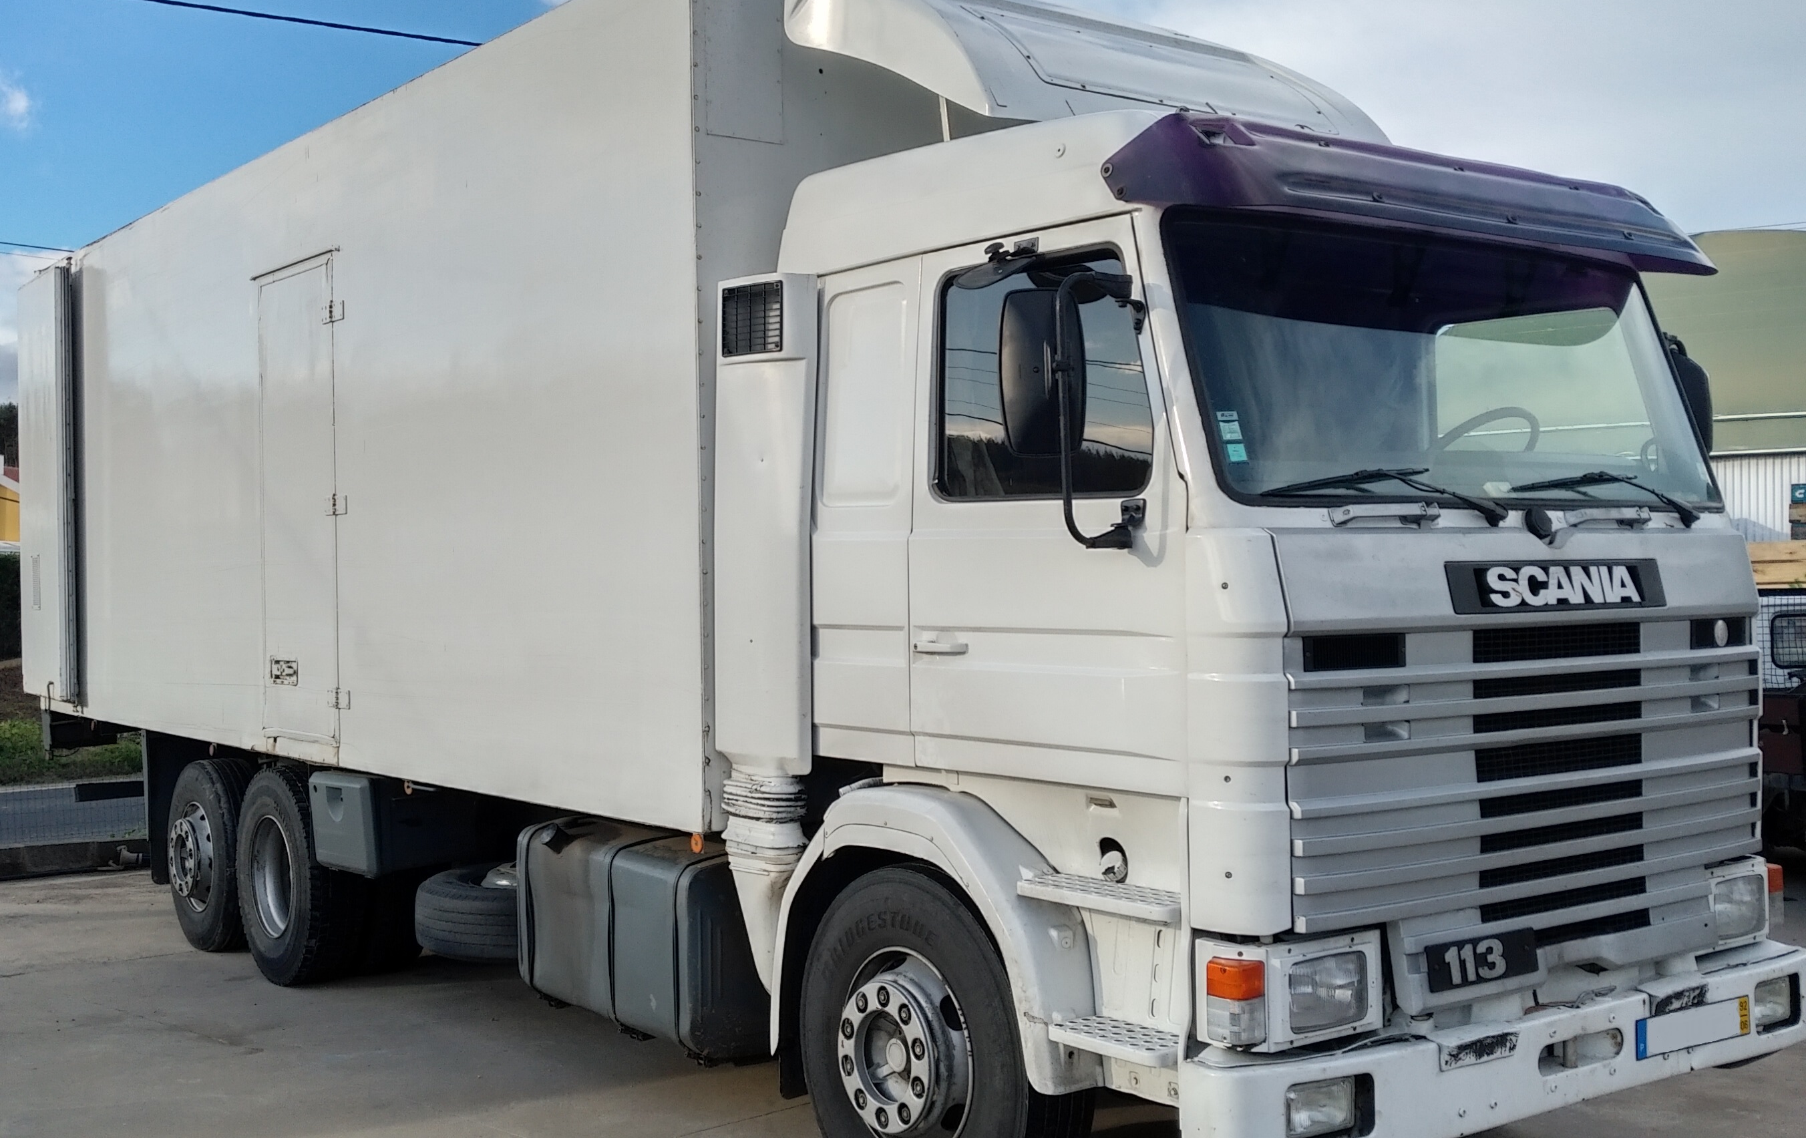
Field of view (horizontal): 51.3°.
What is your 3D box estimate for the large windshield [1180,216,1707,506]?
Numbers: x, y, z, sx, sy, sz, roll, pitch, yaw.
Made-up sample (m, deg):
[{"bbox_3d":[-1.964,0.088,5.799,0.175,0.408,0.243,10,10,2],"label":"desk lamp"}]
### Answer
[{"bbox_3d":[1.635,-0.553,5.254,2.280,0.820,0.160,-1,-17,-38],"label":"large windshield"}]

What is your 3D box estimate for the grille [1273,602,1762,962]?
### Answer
[{"bbox_3d":[1.796,0.505,5.063,2.180,0.830,0.130,-1,0,-38],"label":"grille"}]

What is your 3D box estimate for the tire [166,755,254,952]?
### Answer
[{"bbox_3d":[-3.728,1.566,10.349,0.290,1.040,1.040,-1,0,-38],"label":"tire"}]

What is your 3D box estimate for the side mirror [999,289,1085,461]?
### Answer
[{"bbox_3d":[0.326,-0.458,4.427,0.200,0.405,0.100,-1,0,-16],"label":"side mirror"}]

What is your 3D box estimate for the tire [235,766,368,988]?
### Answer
[{"bbox_3d":[-2.972,1.513,9.316,0.290,1.040,1.040,-1,0,-38],"label":"tire"}]

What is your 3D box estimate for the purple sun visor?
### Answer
[{"bbox_3d":[1.573,-1.037,5.326,2.440,0.320,0.420,-1,0,-38],"label":"purple sun visor"}]

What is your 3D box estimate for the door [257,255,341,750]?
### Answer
[{"bbox_3d":[-2.813,-0.293,8.825,0.060,2.270,0.960,-1,0,-38],"label":"door"}]

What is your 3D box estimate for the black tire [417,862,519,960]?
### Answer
[{"bbox_3d":[-1.764,1.630,8.847,1.030,0.280,1.030,-1,0,-38],"label":"black tire"}]

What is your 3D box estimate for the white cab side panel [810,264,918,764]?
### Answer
[{"bbox_3d":[-0.092,-0.160,5.438,0.080,1.438,0.503,-1,0,-38],"label":"white cab side panel"}]

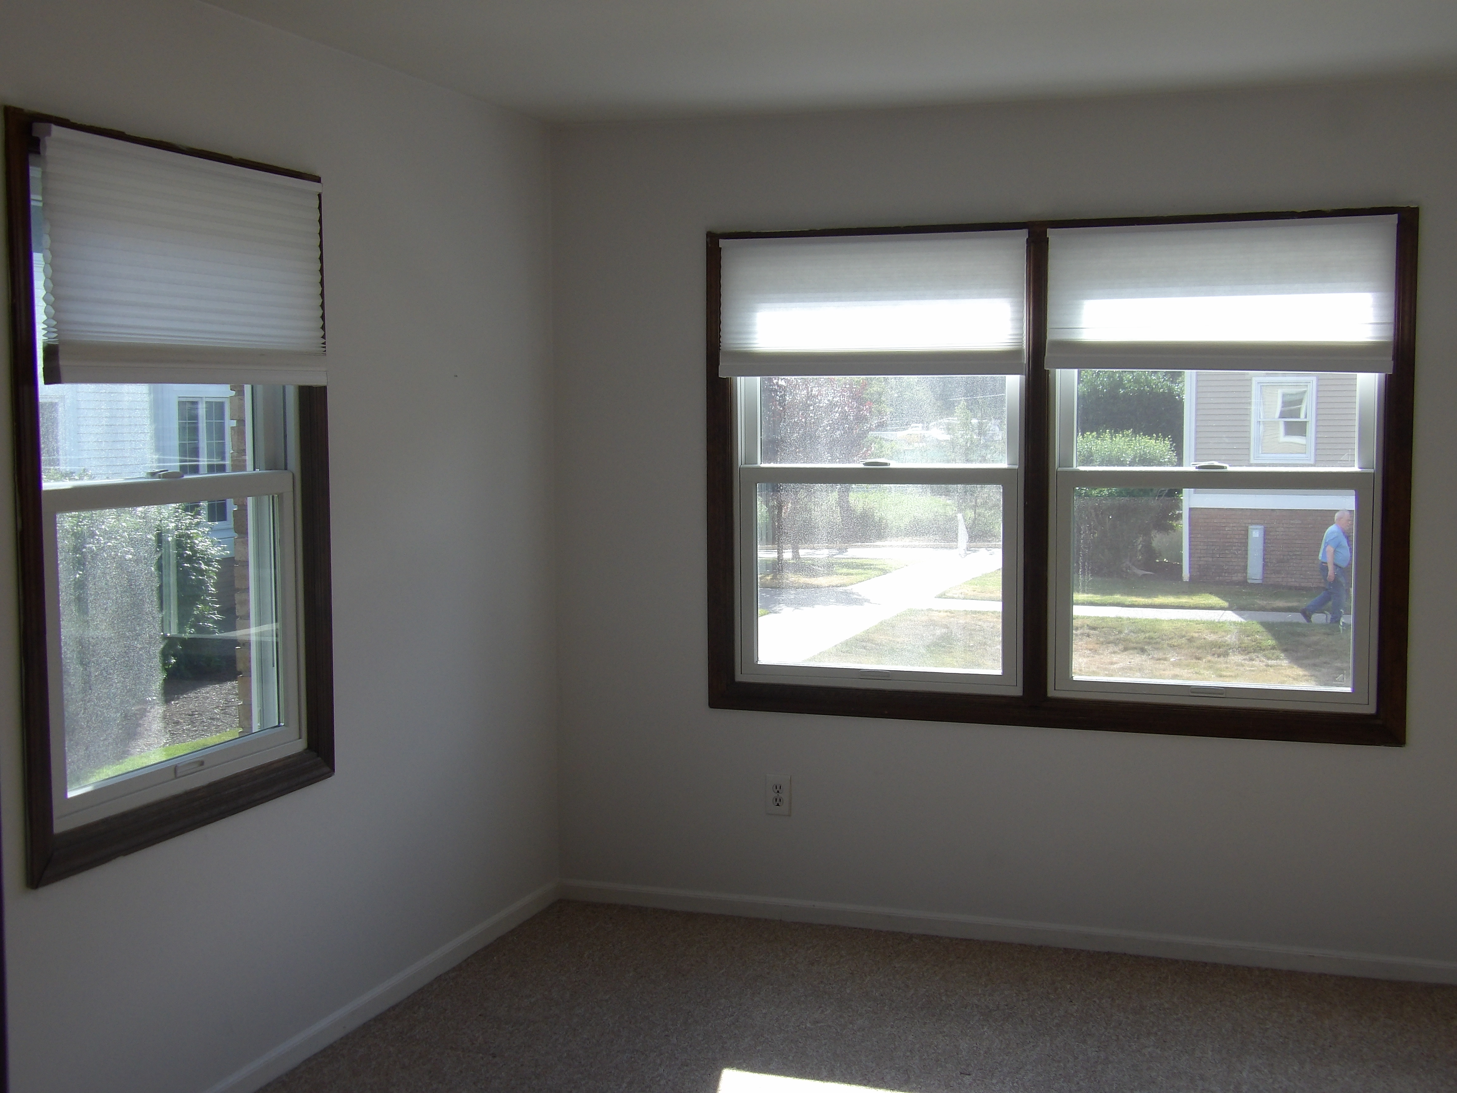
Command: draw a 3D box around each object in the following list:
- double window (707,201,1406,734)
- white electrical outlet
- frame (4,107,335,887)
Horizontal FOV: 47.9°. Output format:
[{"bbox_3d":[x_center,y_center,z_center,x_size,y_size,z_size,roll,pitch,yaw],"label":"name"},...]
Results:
[{"bbox_3d":[0.872,-0.198,4.628,1.954,1.419,0.075,1,4,18],"label":"double window"},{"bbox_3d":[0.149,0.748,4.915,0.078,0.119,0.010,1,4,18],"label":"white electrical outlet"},{"bbox_3d":[-1.128,-0.116,3.396,0.095,1.400,1.005,1,4,18],"label":"frame"}]

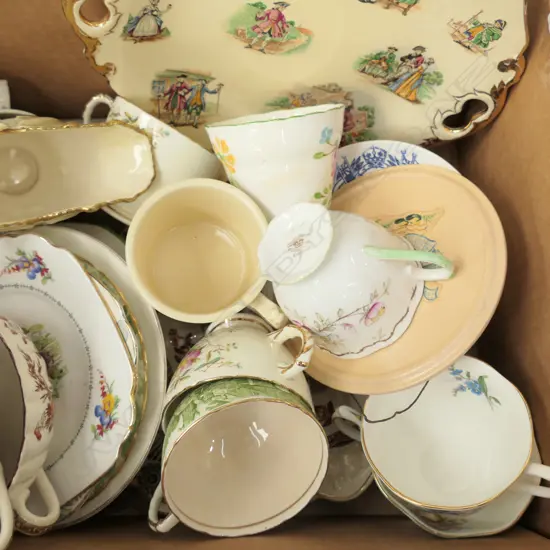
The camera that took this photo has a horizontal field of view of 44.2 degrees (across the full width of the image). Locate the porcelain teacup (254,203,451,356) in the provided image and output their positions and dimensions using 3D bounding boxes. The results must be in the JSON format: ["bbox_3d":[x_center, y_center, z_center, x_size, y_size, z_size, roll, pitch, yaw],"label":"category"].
[{"bbox_3d":[0.041,-0.004,0.383,0.106,0.070,0.085,-12,61,32],"label":"porcelain teacup"}]

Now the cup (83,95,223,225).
[{"bbox_3d":[-0.085,-0.069,0.446,0.104,0.090,0.064,31,96,3],"label":"cup"}]

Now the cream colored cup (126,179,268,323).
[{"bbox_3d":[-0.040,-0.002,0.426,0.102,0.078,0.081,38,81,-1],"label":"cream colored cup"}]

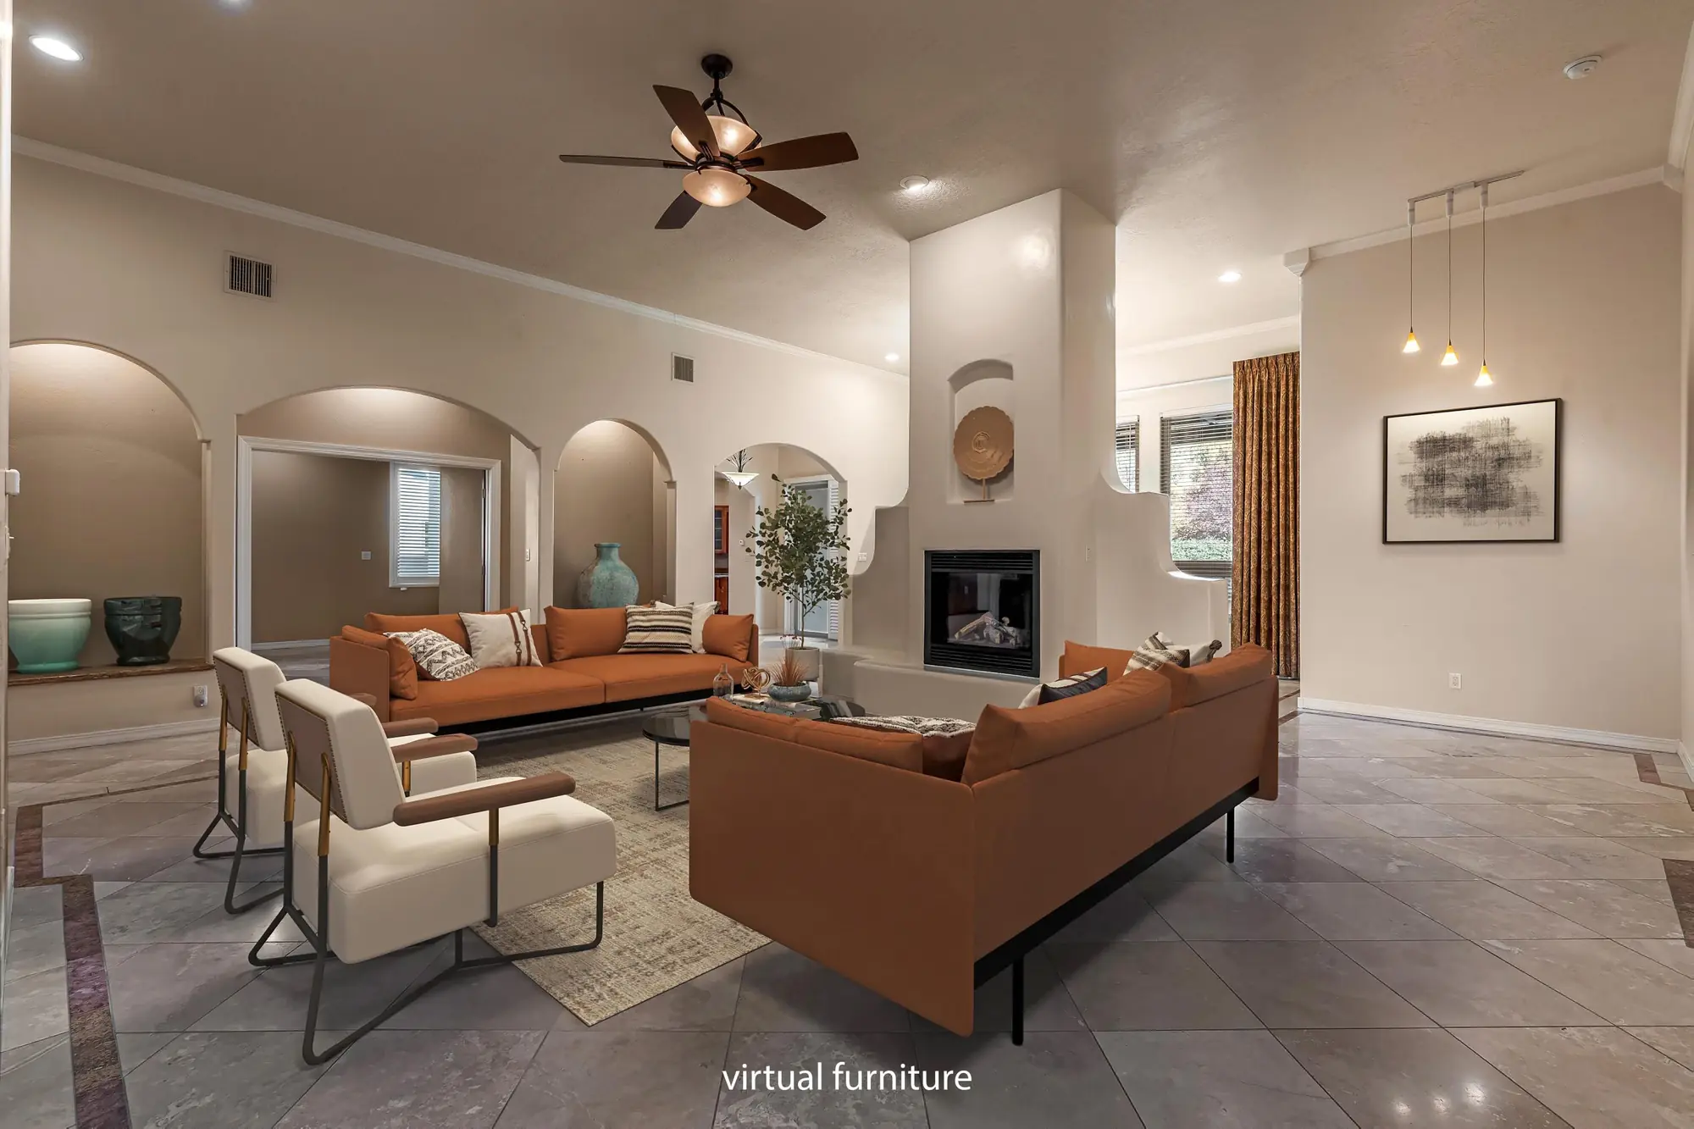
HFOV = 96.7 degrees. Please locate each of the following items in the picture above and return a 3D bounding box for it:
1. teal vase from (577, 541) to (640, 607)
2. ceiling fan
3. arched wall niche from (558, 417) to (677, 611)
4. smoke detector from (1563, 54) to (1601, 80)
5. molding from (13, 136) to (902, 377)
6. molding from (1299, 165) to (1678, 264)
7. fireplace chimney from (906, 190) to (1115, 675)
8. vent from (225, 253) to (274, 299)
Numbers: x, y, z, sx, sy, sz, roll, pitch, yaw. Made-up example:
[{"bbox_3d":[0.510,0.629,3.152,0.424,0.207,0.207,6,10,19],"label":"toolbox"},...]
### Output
[{"bbox_3d":[-2.397,0.241,7.550,0.601,0.907,0.601,0,0,-44],"label":"teal vase"},{"bbox_3d":[-0.659,-2.166,3.821,1.460,0.740,1.460,0,0,0],"label":"ceiling fan"},{"bbox_3d":[-2.422,-0.355,7.508,1.310,2.120,0.620,0,0,-44],"label":"arched wall niche"},{"bbox_3d":[3.684,-2.482,3.766,0.138,0.045,0.138,0,0,42],"label":"smoke detector"},{"bbox_3d":[-2.132,-2.493,7.284,7.970,0.087,0.090,0,0,-44],"label":"molding"},{"bbox_3d":[4.411,-2.458,5.391,2.040,0.085,0.090,0,0,42],"label":"molding"},{"bbox_3d":[1.214,-0.826,5.742,1.274,3.383,0.771,0,0,42],"label":"fireplace chimney"},{"bbox_3d":[-4.201,-2.025,5.307,0.285,0.280,0.025,0,0,-44],"label":"vent"}]

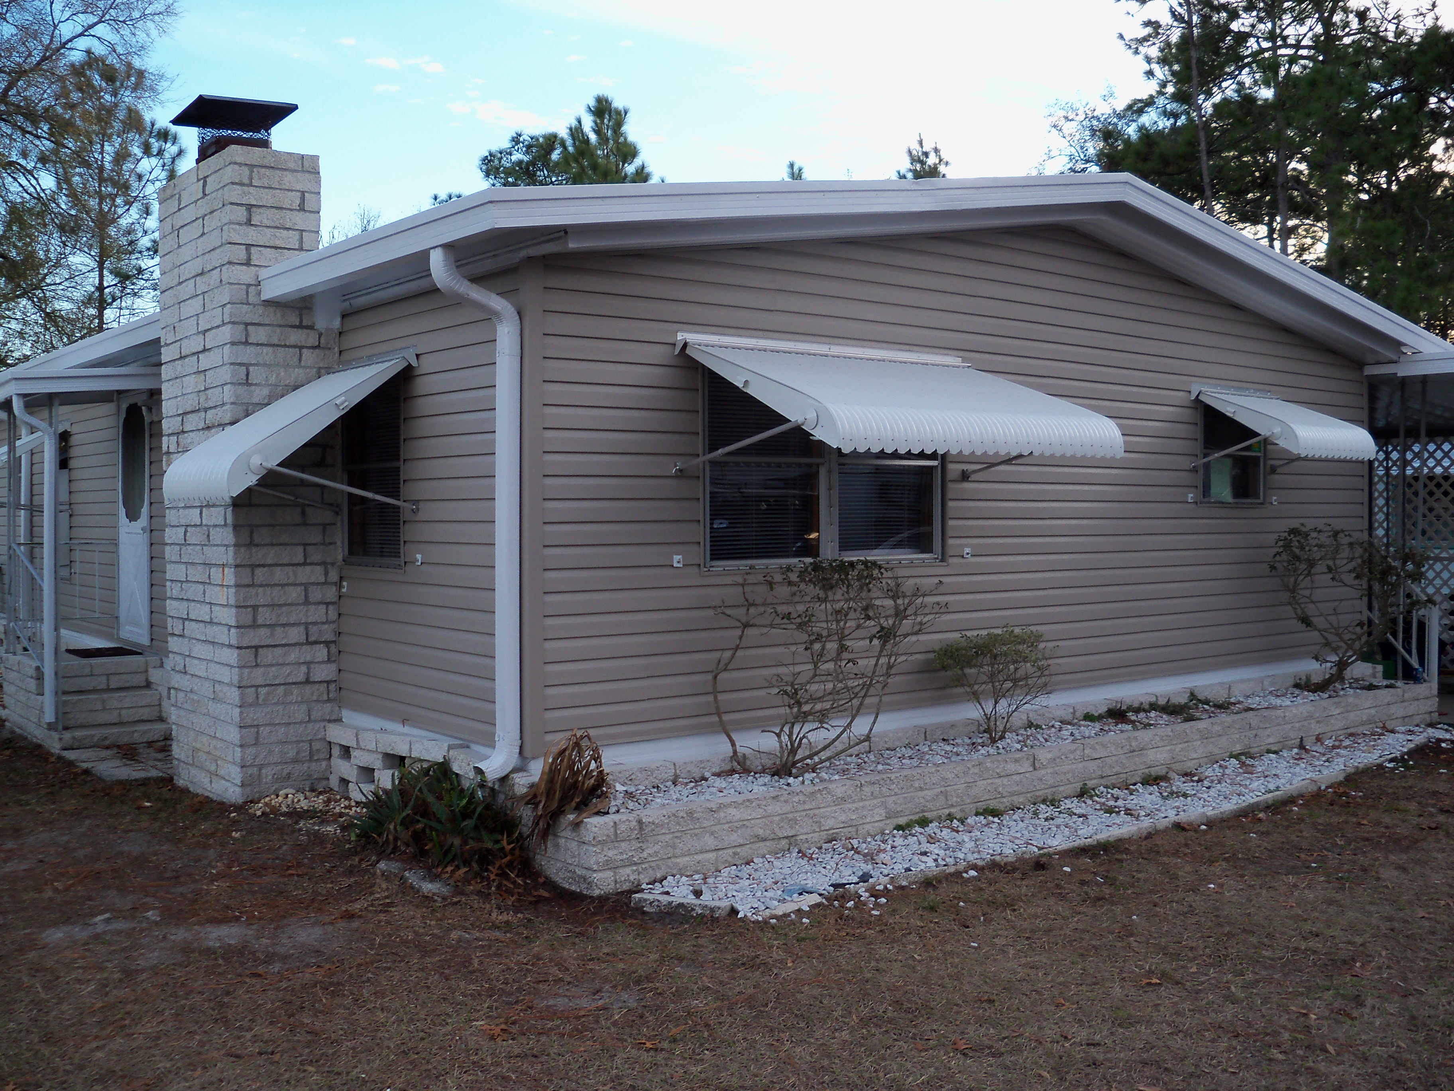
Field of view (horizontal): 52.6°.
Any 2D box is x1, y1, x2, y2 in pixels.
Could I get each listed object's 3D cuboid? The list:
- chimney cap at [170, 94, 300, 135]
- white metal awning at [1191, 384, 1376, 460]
[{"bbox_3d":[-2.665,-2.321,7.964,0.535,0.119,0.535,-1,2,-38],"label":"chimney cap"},{"bbox_3d":[3.528,-0.767,9.258,1.039,0.475,0.738,-1,2,-38],"label":"white metal awning"}]

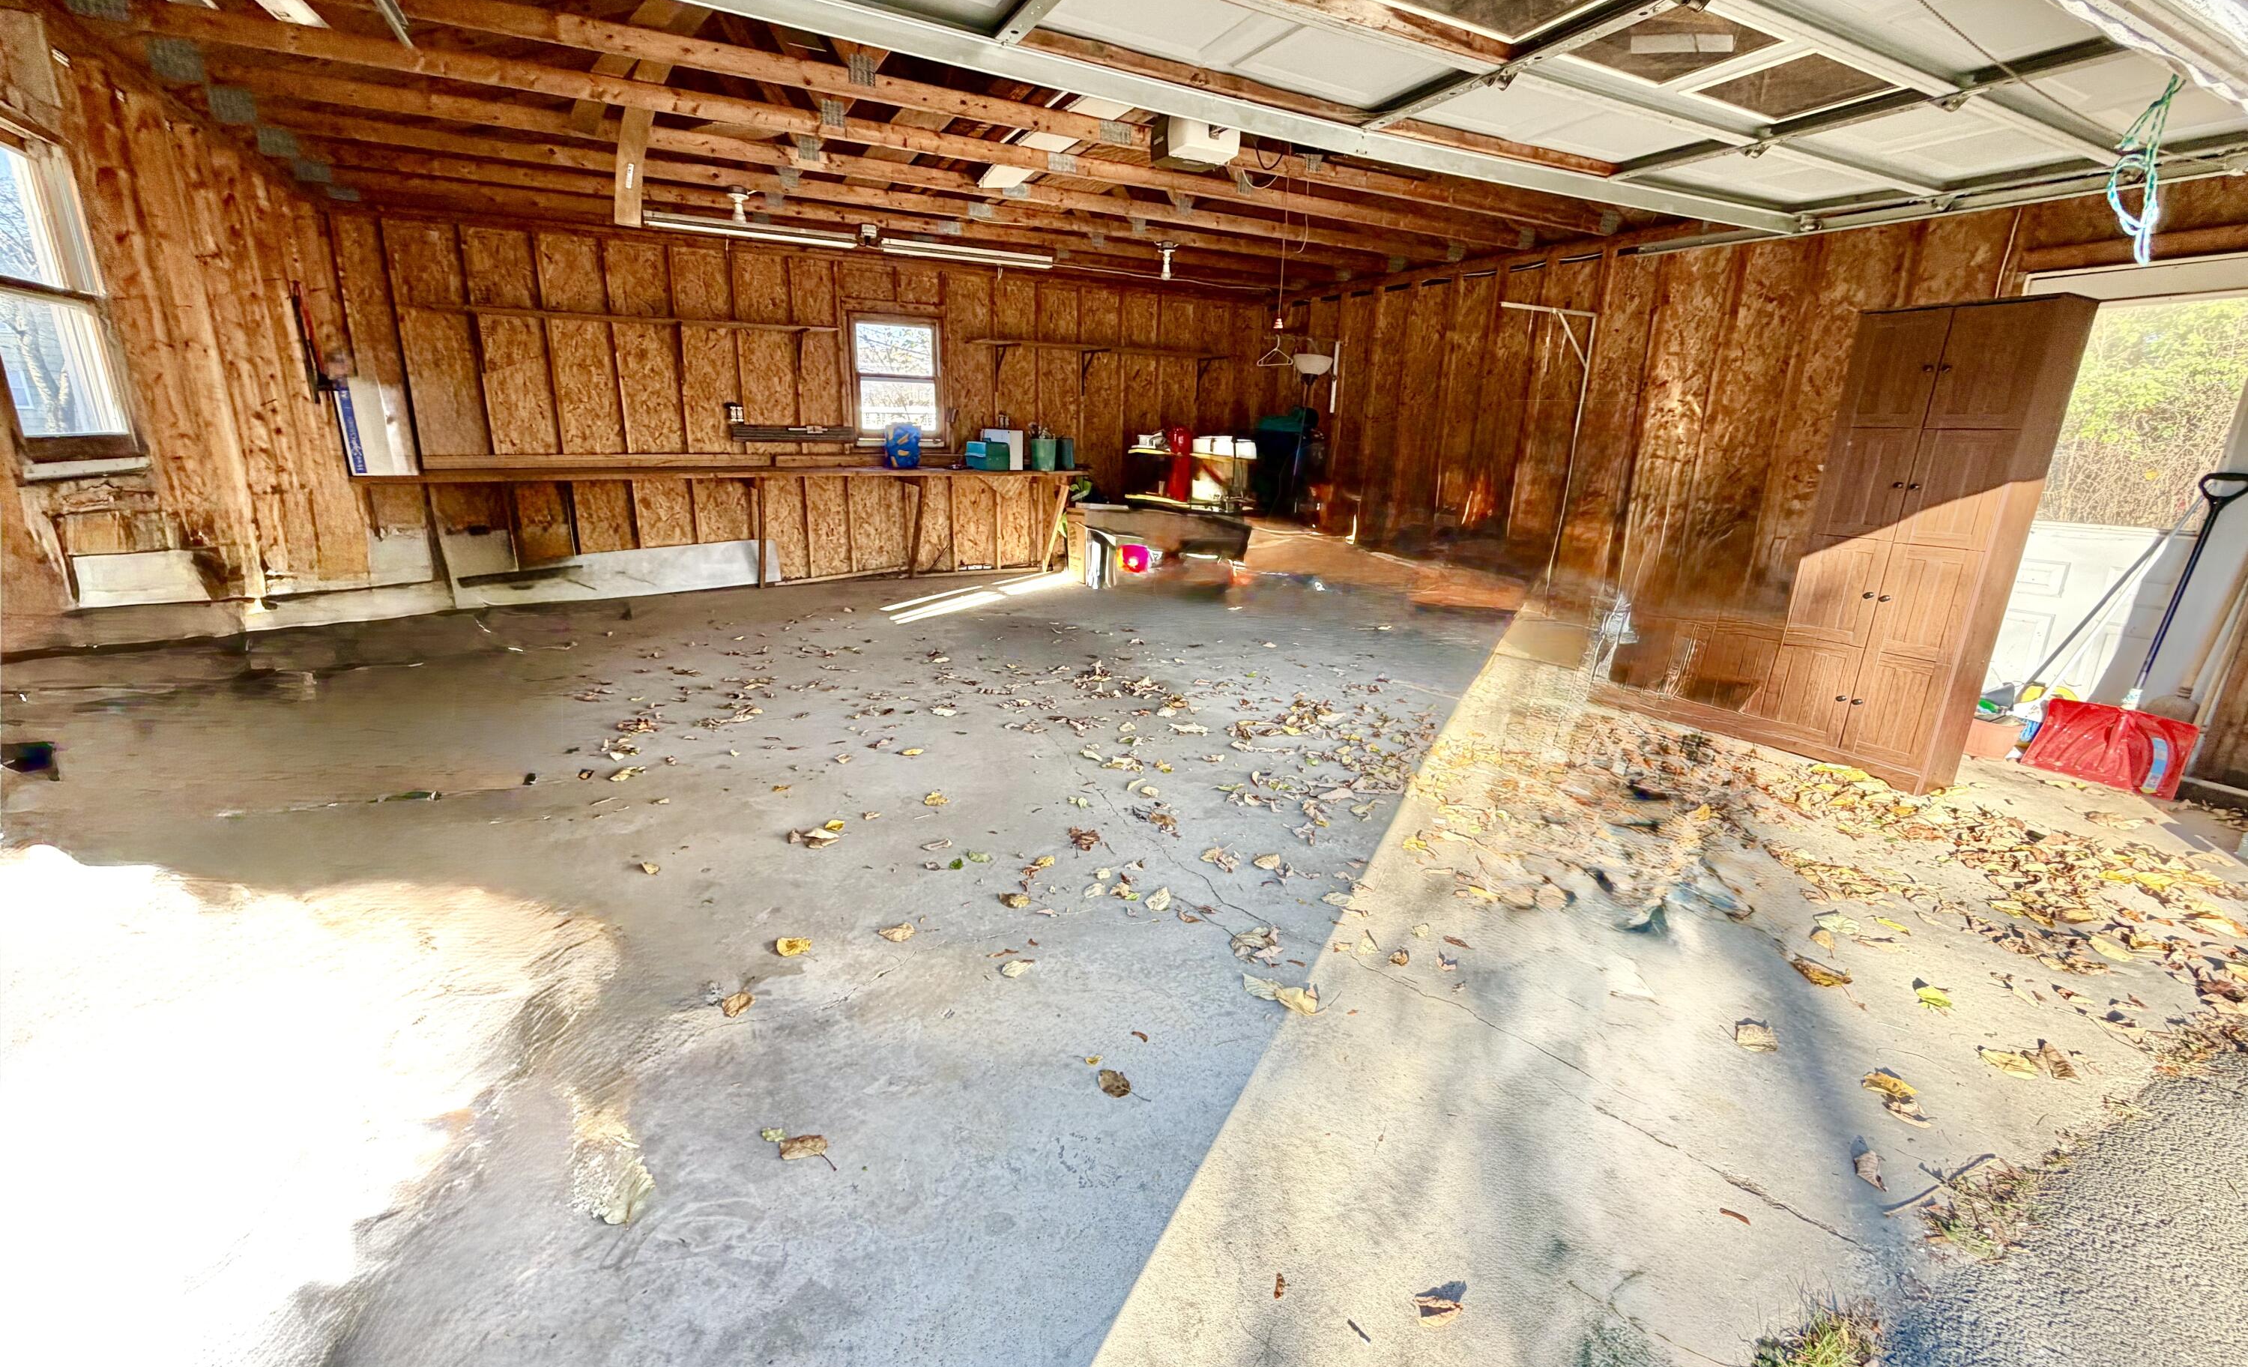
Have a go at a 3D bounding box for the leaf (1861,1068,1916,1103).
[{"bbox_3d":[1.695,0.889,2.020,0.100,0.033,0.060,9,18,25],"label":"leaf"}]

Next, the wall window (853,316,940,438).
[{"bbox_3d":[-1.873,-2.539,7.594,0.740,0.940,0.080,-8,19,-28],"label":"wall window"}]

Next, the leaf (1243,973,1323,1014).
[{"bbox_3d":[0.394,0.779,2.305,0.215,0.030,0.090,12,20,32],"label":"leaf"}]

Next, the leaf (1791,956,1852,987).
[{"bbox_3d":[1.846,0.771,2.422,0.065,0.035,0.125,-4,17,-19],"label":"leaf"}]

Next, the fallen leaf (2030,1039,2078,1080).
[{"bbox_3d":[2.127,0.875,2.087,0.095,0.045,0.070,13,20,34],"label":"fallen leaf"}]

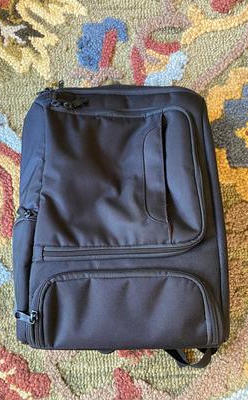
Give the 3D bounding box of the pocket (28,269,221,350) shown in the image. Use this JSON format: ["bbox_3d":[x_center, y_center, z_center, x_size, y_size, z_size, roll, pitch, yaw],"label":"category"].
[{"bbox_3d":[0.001,0.154,0.430,0.270,0.045,0.112,0,79,0],"label":"pocket"}]

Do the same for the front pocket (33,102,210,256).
[{"bbox_3d":[-0.006,-0.042,0.516,0.265,0.040,0.277,0,73,0],"label":"front pocket"}]

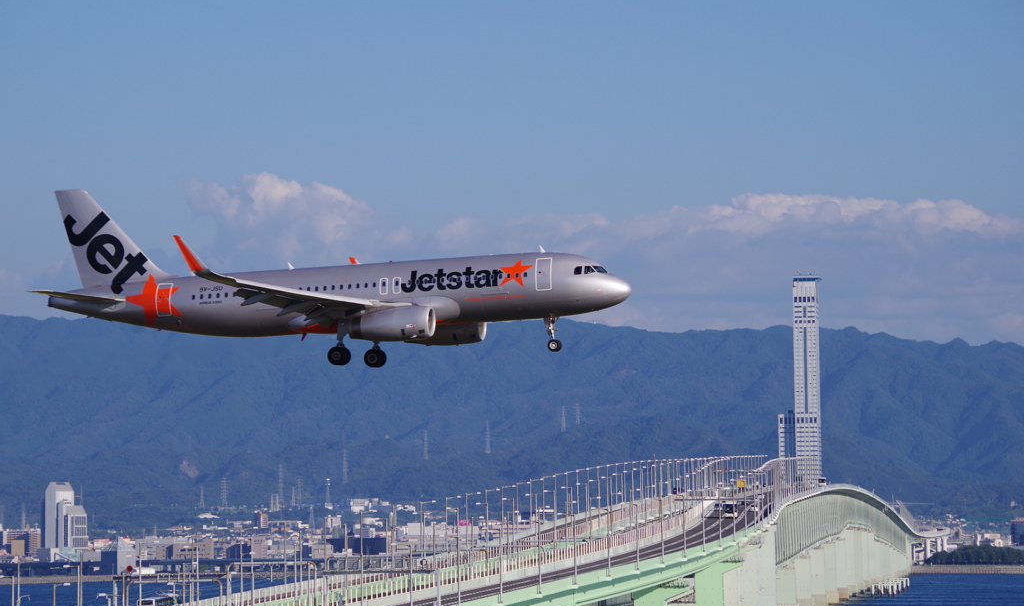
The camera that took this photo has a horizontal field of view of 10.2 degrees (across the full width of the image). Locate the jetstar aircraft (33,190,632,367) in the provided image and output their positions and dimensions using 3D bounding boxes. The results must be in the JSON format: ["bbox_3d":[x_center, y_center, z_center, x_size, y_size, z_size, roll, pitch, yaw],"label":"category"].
[{"bbox_3d":[-10.940,-2.090,357.300,37.570,12.100,35.800,-4,-2,15],"label":"jetstar aircraft"}]

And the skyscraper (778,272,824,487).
[{"bbox_3d":[255.611,104.214,5085.000,37.000,256.000,45.000,-1,-2,6],"label":"skyscraper"}]

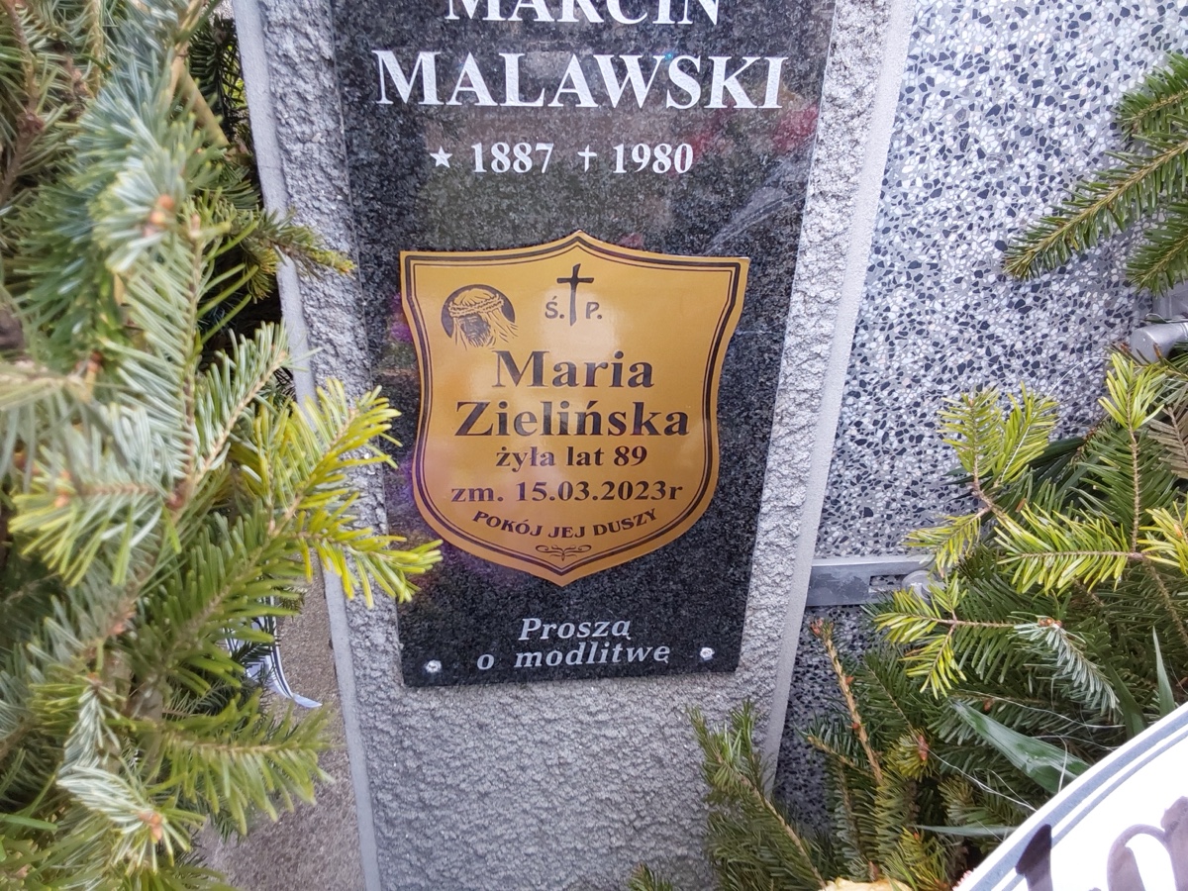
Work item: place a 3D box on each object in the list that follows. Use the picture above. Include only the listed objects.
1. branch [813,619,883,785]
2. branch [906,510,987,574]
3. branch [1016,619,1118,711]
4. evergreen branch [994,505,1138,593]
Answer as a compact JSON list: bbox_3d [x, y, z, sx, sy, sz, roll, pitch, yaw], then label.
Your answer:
[{"bbox_3d":[0.194,0.198,0.733,0.018,0.150,0.018,-19,18,14],"label":"branch"},{"bbox_3d":[0.245,0.065,0.665,0.052,0.020,0.034,-33,72,-11],"label":"branch"},{"bbox_3d":[0.323,0.149,0.655,0.036,0.084,0.026,-45,21,6],"label":"branch"},{"bbox_3d":[0.313,0.070,0.635,0.091,0.054,0.030,1,-9,-6],"label":"evergreen branch"}]

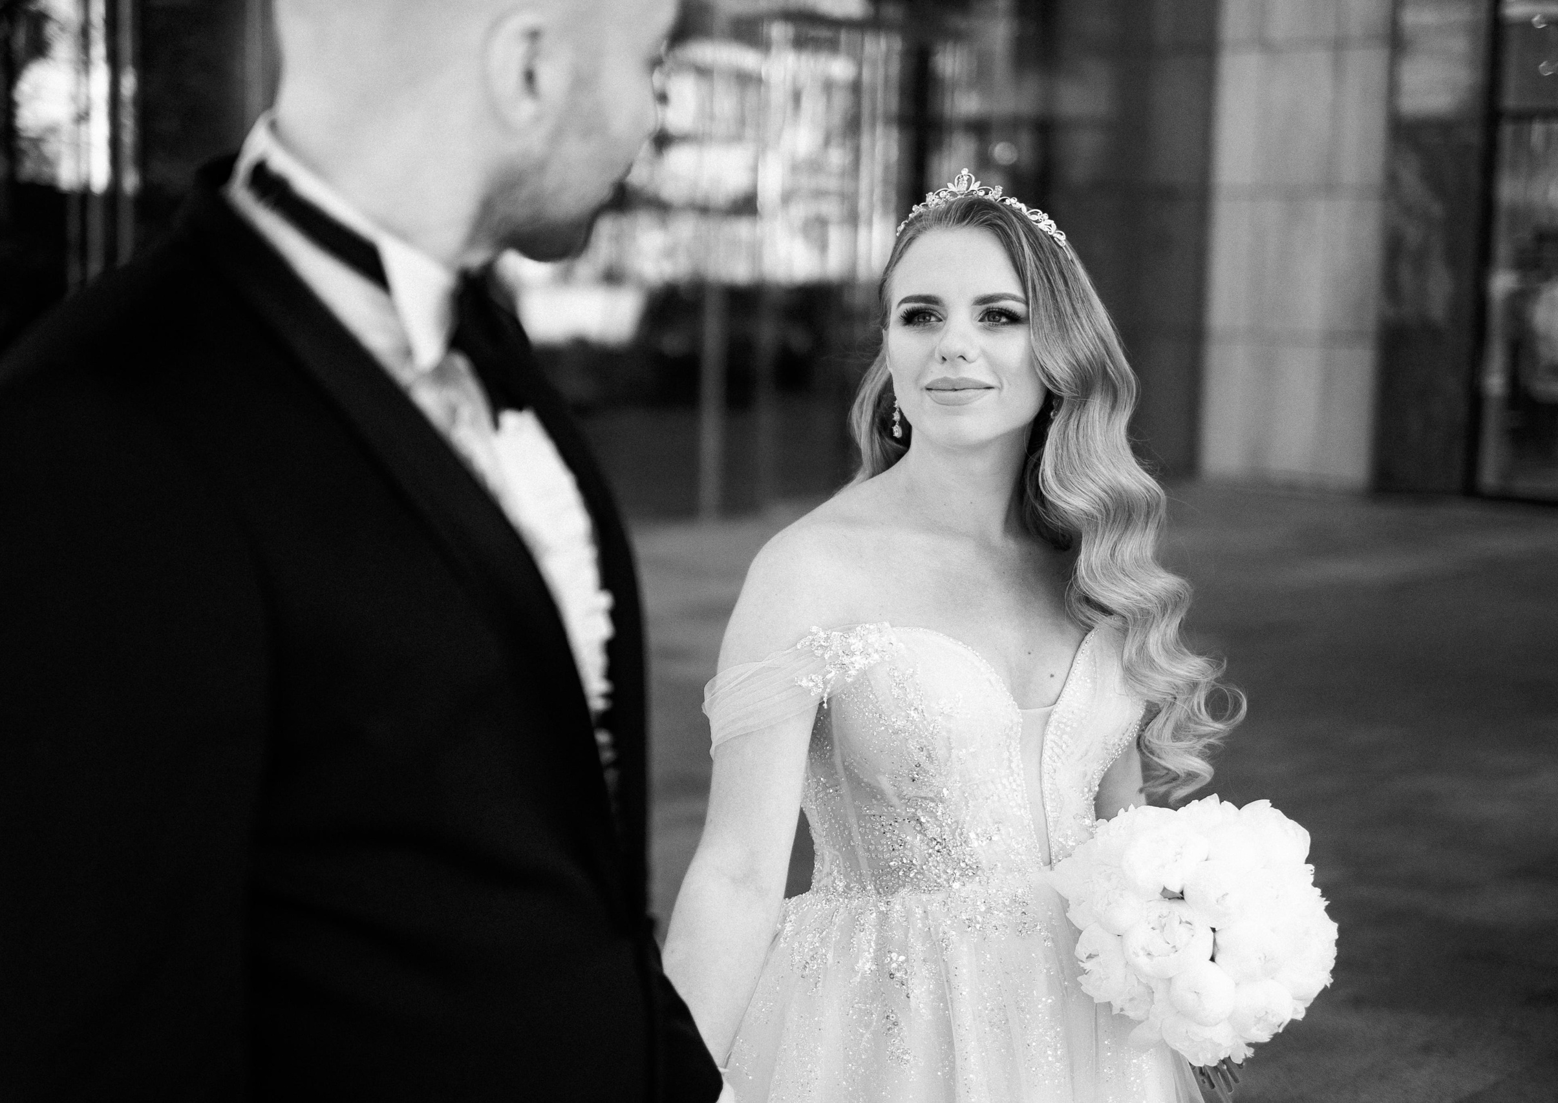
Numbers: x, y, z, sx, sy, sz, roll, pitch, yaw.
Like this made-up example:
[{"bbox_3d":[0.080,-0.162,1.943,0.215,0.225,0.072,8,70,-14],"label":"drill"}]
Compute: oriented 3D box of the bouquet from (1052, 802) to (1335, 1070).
[{"bbox_3d":[0.352,0.335,2.070,0.240,0.240,0.220,1,6,-3],"label":"bouquet"}]

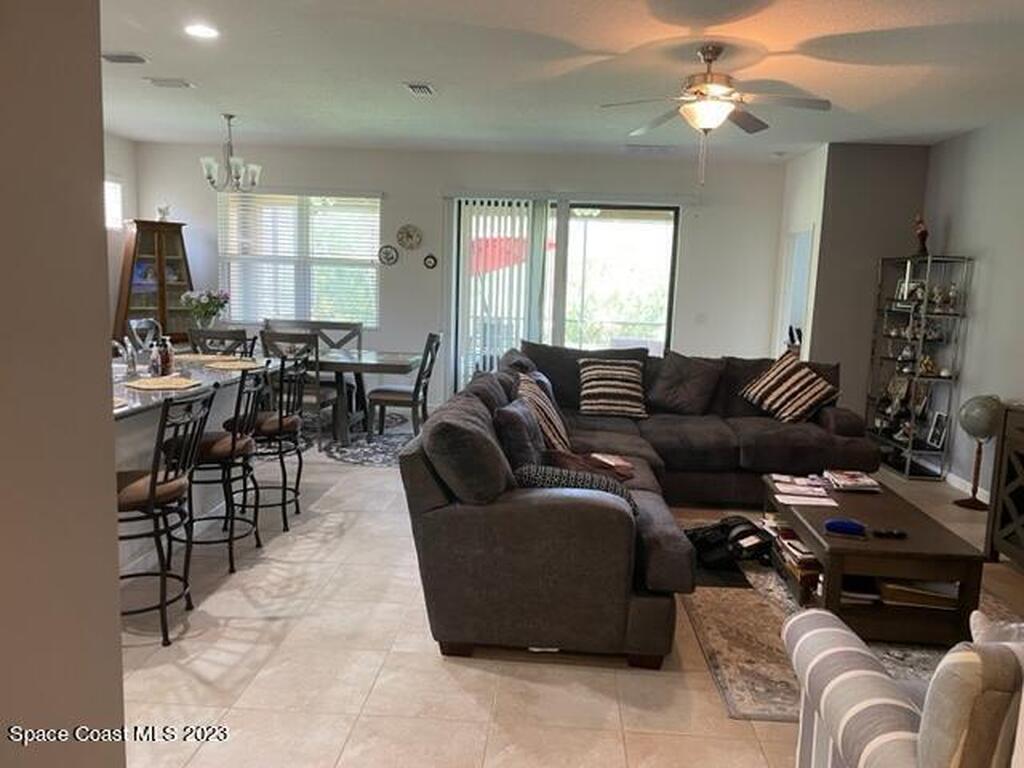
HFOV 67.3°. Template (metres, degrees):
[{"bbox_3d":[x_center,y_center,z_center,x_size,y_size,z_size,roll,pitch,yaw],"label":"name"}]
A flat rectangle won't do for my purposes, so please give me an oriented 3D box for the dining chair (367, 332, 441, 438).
[{"bbox_3d":[-1.030,0.015,7.332,0.606,1.030,0.465,2,8,3],"label":"dining chair"}]

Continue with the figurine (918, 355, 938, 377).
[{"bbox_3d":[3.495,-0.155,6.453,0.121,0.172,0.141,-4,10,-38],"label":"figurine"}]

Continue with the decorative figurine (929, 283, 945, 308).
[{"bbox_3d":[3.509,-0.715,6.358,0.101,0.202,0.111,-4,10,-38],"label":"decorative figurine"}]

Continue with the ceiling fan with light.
[{"bbox_3d":[1.099,-1.497,4.297,1.262,0.737,1.262,2,8,3],"label":"ceiling fan with light"}]

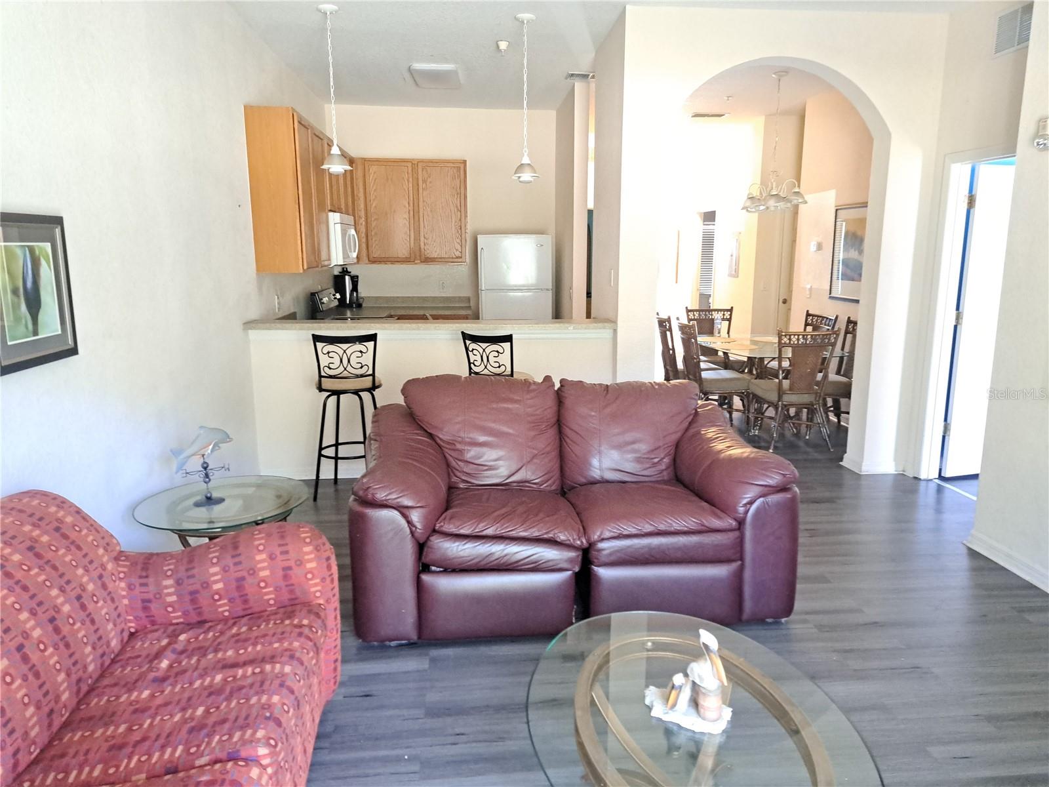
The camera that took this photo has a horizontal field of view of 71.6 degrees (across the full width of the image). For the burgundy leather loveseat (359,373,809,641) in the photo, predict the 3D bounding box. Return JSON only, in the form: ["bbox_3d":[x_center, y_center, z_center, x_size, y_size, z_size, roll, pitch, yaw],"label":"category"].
[{"bbox_3d":[0.170,0.422,3.254,1.760,0.950,0.940,-1,11,-6],"label":"burgundy leather loveseat"}]

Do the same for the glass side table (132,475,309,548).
[{"bbox_3d":[-1.211,0.699,2.990,0.666,0.540,0.666,-1,11,-5],"label":"glass side table"}]

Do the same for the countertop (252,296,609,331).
[{"bbox_3d":[-0.598,-0.454,4.856,2.389,0.055,0.350,-1,11,-5],"label":"countertop"}]

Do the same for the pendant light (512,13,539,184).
[{"bbox_3d":[0.006,-1.866,4.646,0.178,1.012,0.178,-1,11,-5],"label":"pendant light"}]

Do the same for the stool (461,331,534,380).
[{"bbox_3d":[-0.130,0.122,4.540,0.430,1.050,0.470,6,13,30],"label":"stool"}]

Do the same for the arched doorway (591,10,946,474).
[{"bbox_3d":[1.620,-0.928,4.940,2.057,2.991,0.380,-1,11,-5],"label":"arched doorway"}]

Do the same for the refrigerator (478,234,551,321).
[{"bbox_3d":[-0.112,-0.799,7.636,0.735,1.680,0.740,-1,11,-5],"label":"refrigerator"}]

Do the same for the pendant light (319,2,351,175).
[{"bbox_3d":[-1.196,-1.879,4.537,0.200,0.985,0.200,-1,11,-5],"label":"pendant light"}]

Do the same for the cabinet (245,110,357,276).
[{"bbox_3d":[-1.748,-1.594,6.129,0.320,1.048,2.733,-1,11,-5],"label":"cabinet"}]

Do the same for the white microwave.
[{"bbox_3d":[-1.726,-1.329,6.324,0.411,0.420,0.770,-1,11,-5],"label":"white microwave"}]

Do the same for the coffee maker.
[{"bbox_3d":[-1.860,-1.115,7.653,0.250,0.420,0.190,5,12,25],"label":"coffee maker"}]

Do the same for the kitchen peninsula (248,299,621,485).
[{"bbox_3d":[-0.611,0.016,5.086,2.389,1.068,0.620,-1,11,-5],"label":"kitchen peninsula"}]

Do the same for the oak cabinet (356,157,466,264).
[{"bbox_3d":[-1.184,-1.897,7.660,1.140,1.061,0.310,-1,11,-5],"label":"oak cabinet"}]

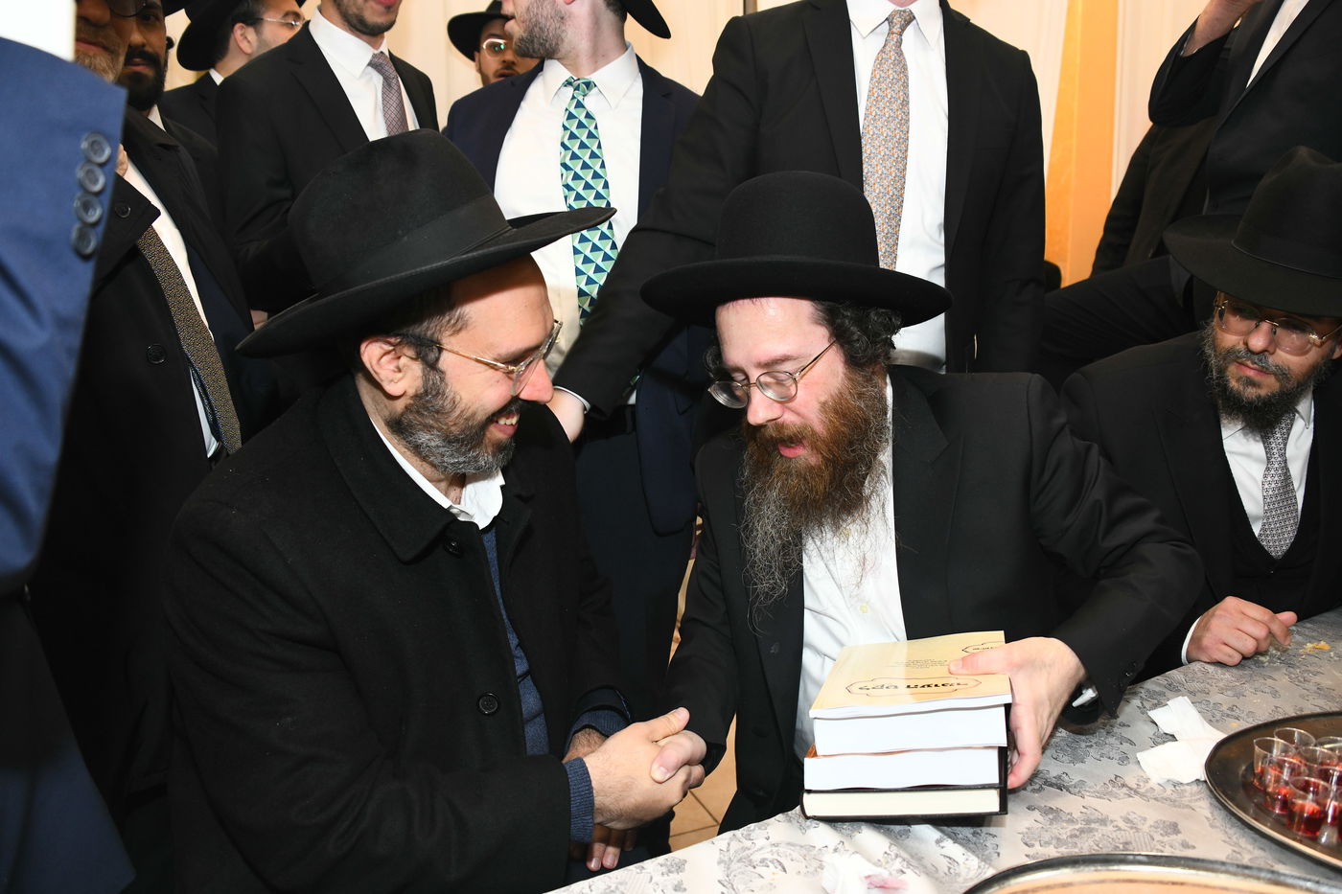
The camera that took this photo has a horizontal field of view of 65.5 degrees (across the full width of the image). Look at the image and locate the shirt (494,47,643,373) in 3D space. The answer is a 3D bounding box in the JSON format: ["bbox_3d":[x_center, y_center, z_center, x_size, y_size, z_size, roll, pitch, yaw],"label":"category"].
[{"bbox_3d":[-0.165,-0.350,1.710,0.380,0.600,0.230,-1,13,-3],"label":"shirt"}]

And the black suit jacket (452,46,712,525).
[{"bbox_3d":[-0.150,-0.260,1.740,0.480,0.760,0.280,-1,13,-3],"label":"black suit jacket"}]

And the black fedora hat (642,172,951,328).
[{"bbox_3d":[0.151,-0.243,1.240,0.370,0.150,0.385,2,-1,0],"label":"black fedora hat"}]

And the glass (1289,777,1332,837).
[{"bbox_3d":[0.540,0.307,0.886,0.037,0.039,0.037,0,13,0],"label":"glass"}]

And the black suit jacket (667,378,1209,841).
[{"bbox_3d":[0.288,0.185,1.220,0.580,0.600,0.430,1,13,5],"label":"black suit jacket"}]

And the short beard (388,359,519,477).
[{"bbox_3d":[-0.206,-0.029,1.040,0.110,0.110,0.145,19,18,13],"label":"short beard"}]

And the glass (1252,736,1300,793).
[{"bbox_3d":[0.550,0.291,0.953,0.037,0.039,0.037,0,13,0],"label":"glass"}]

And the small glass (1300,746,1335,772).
[{"bbox_3d":[0.579,0.295,0.936,0.037,0.039,0.037,0,13,0],"label":"small glass"}]

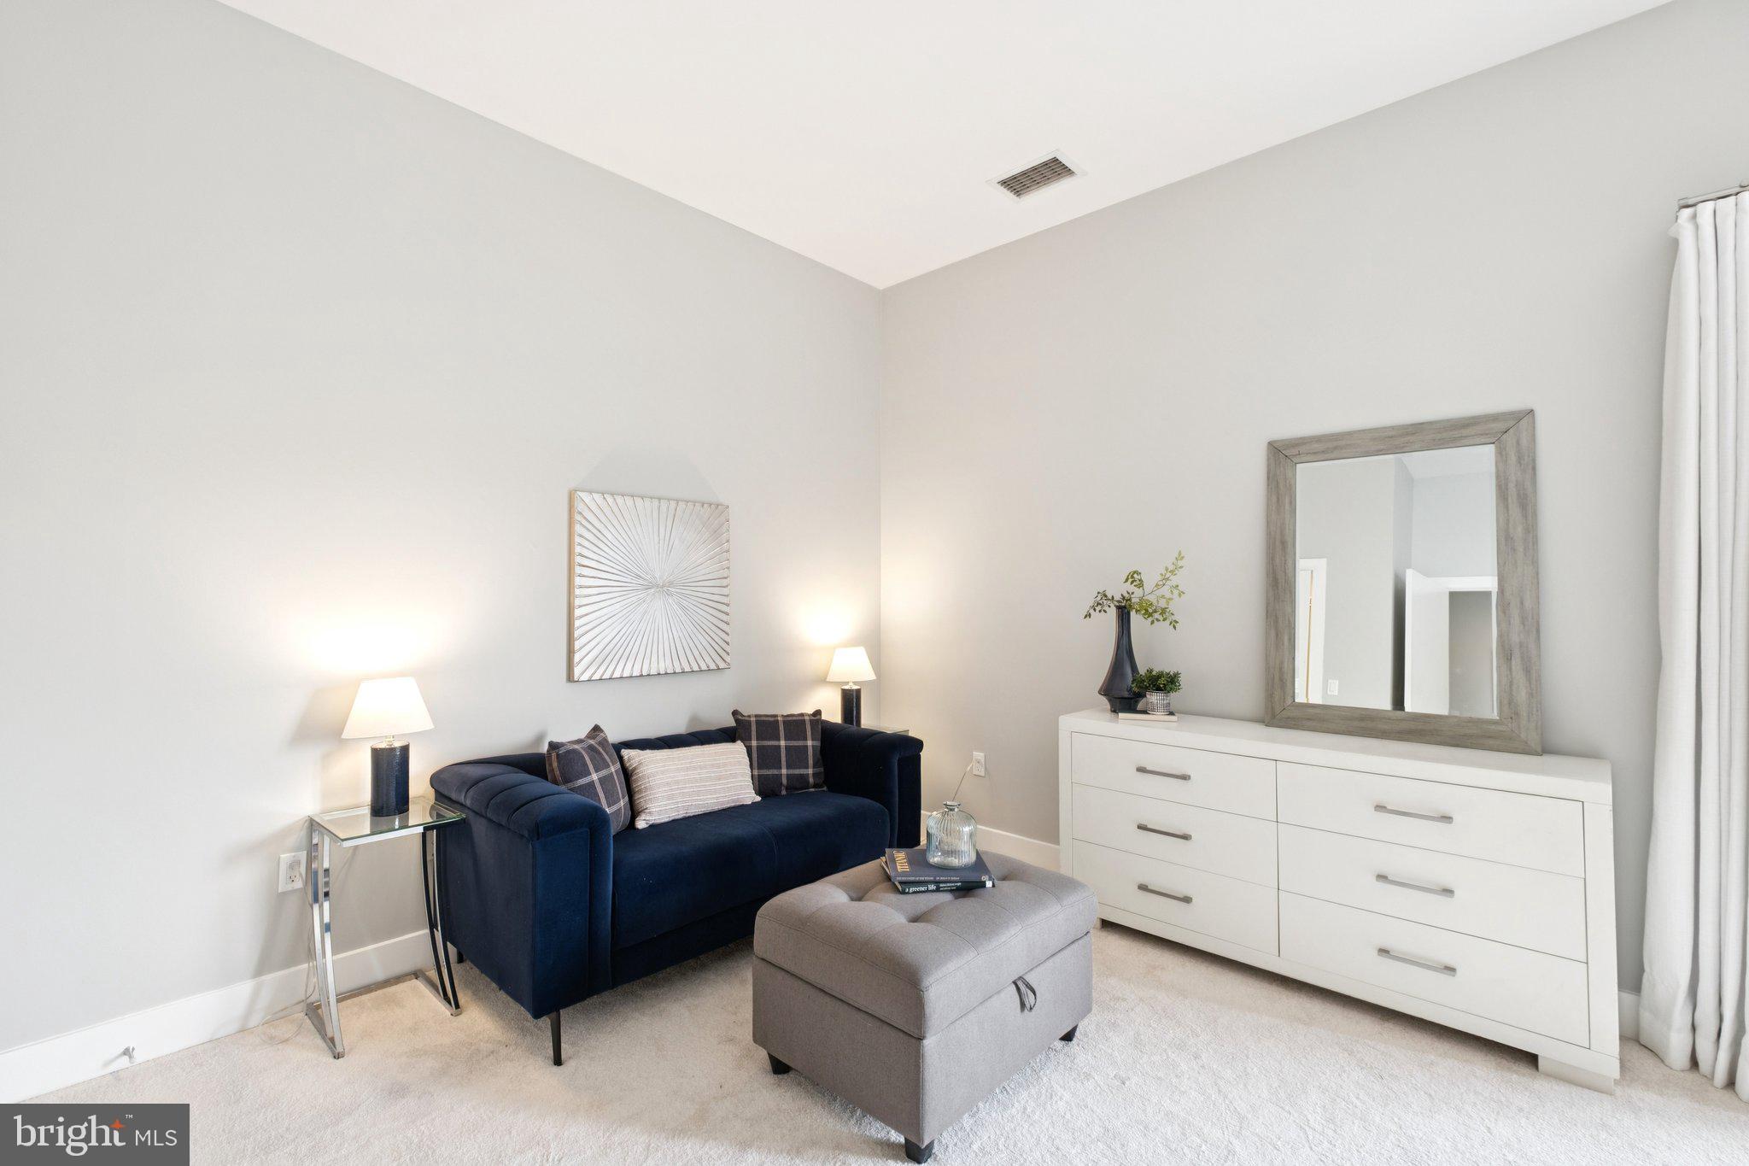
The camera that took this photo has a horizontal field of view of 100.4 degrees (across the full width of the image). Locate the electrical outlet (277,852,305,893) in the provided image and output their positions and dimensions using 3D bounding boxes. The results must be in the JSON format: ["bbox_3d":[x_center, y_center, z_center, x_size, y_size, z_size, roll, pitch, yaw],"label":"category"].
[{"bbox_3d":[-1.820,0.904,2.277,0.011,0.116,0.070,-1,-1,45],"label":"electrical outlet"}]

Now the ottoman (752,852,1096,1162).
[{"bbox_3d":[0.161,1.111,2.140,0.629,0.452,0.793,-1,-1,44],"label":"ottoman"}]

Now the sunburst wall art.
[{"bbox_3d":[-0.950,0.018,3.118,0.044,0.747,0.723,-1,-1,45],"label":"sunburst wall art"}]

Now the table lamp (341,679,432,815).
[{"bbox_3d":[-1.531,0.514,2.304,0.244,0.422,0.244,-1,-1,45],"label":"table lamp"}]

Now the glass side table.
[{"bbox_3d":[-1.535,1.036,2.292,0.354,0.622,0.324,-1,-1,45],"label":"glass side table"}]

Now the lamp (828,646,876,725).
[{"bbox_3d":[-0.117,0.525,3.671,0.246,0.422,0.246,0,-1,0],"label":"lamp"}]

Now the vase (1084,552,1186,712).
[{"bbox_3d":[1.091,0.205,3.055,0.262,0.655,0.380,-1,-1,45],"label":"vase"}]

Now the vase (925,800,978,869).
[{"bbox_3d":[0.230,0.747,2.185,0.148,0.179,0.148,0,-1,0],"label":"vase"}]

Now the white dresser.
[{"bbox_3d":[1.459,0.934,2.542,1.579,0.812,0.347,-1,-1,43],"label":"white dresser"}]

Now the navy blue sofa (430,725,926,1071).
[{"bbox_3d":[-0.663,0.996,2.809,0.825,0.707,1.598,-1,-1,44],"label":"navy blue sofa"}]

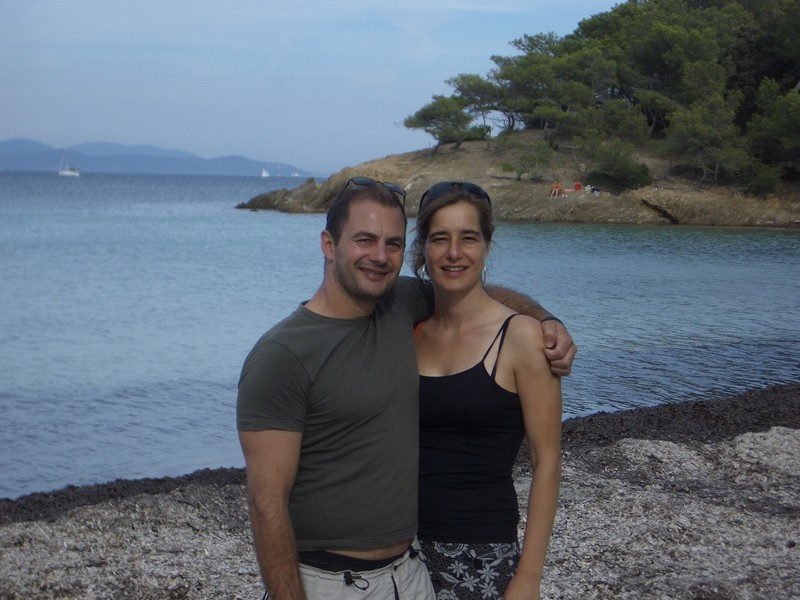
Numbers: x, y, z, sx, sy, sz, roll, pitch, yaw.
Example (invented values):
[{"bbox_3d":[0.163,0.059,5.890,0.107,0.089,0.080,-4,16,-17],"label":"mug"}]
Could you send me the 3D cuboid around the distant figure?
[{"bbox_3d":[7.864,-5.567,102.000,0.500,0.930,0.720,2,4,15],"label":"distant figure"}]

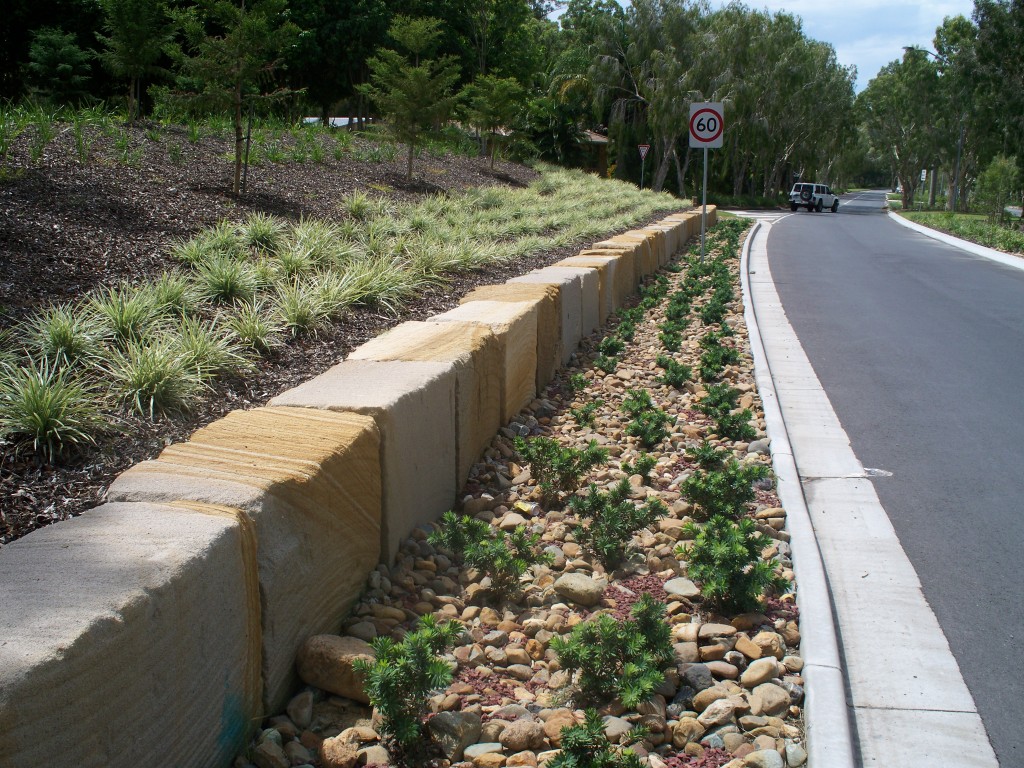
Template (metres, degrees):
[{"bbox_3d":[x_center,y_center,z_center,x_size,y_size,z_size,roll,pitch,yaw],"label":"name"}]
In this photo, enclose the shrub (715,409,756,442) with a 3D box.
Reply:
[{"bbox_3d":[1.247,0.231,5.943,0.227,0.184,0.216,2,11,12],"label":"shrub"}]

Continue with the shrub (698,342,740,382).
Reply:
[{"bbox_3d":[1.542,-0.172,7.913,0.312,0.267,0.266,0,10,0],"label":"shrub"}]

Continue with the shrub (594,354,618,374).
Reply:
[{"bbox_3d":[0.761,-0.155,8.580,0.193,0.151,0.184,1,10,5],"label":"shrub"}]

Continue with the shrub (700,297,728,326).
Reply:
[{"bbox_3d":[2.115,-0.771,11.122,0.292,0.280,0.278,0,10,0],"label":"shrub"}]

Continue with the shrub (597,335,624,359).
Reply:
[{"bbox_3d":[0.873,-0.334,9.438,0.248,0.193,0.236,1,11,5],"label":"shrub"}]

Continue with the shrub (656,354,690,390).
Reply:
[{"bbox_3d":[1.151,-0.098,7.637,0.258,0.222,0.220,0,10,0],"label":"shrub"}]

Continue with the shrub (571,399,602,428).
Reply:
[{"bbox_3d":[0.442,0.175,6.323,0.188,0.178,0.179,1,10,4],"label":"shrub"}]

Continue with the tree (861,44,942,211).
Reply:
[{"bbox_3d":[26.911,-17.658,74.087,5.600,10.800,5.500,4,11,19],"label":"tree"}]

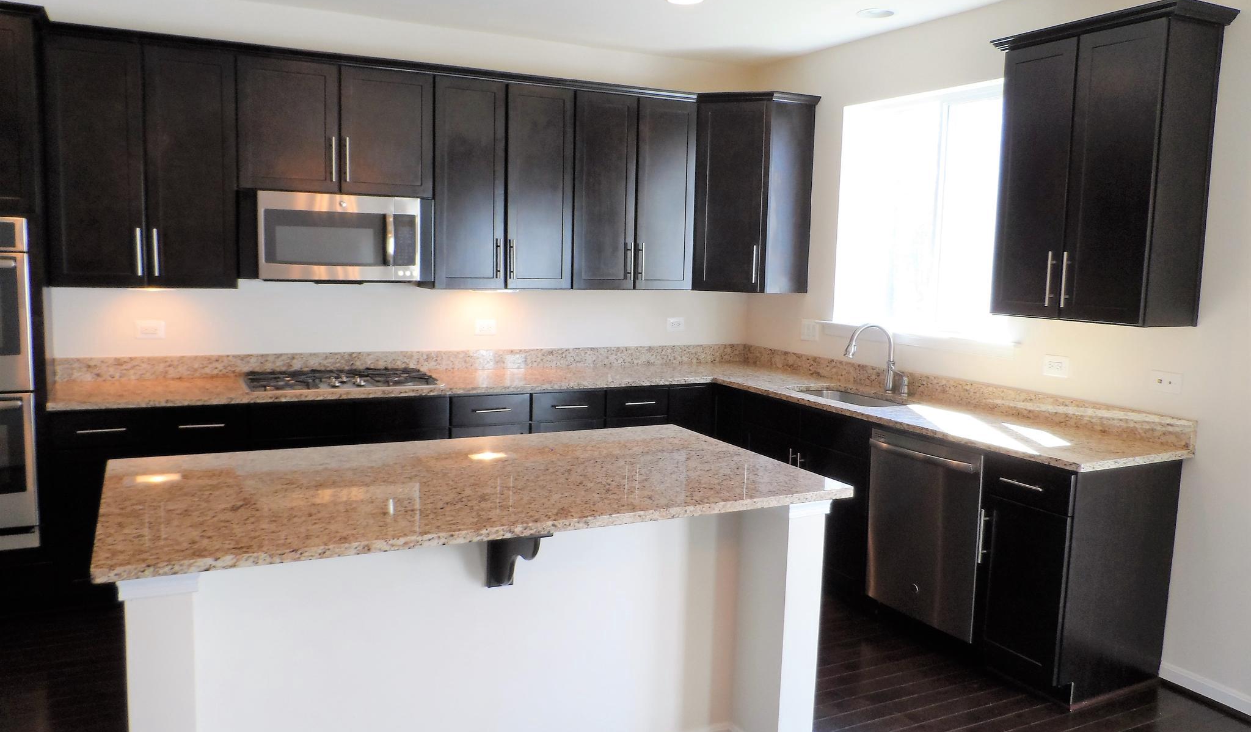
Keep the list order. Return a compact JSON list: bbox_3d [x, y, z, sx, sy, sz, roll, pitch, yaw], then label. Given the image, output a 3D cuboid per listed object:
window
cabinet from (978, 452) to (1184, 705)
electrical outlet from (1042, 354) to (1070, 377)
[{"bbox_3d":[1.513,-0.776,4.401,0.100,1.205,1.195,-2,8,-27],"label":"window"},{"bbox_3d":[1.724,0.771,3.337,0.632,0.876,0.369,-2,8,-27],"label":"cabinet"},{"bbox_3d":[1.846,0.001,3.725,0.008,0.083,0.121,-2,8,-27],"label":"electrical outlet"}]

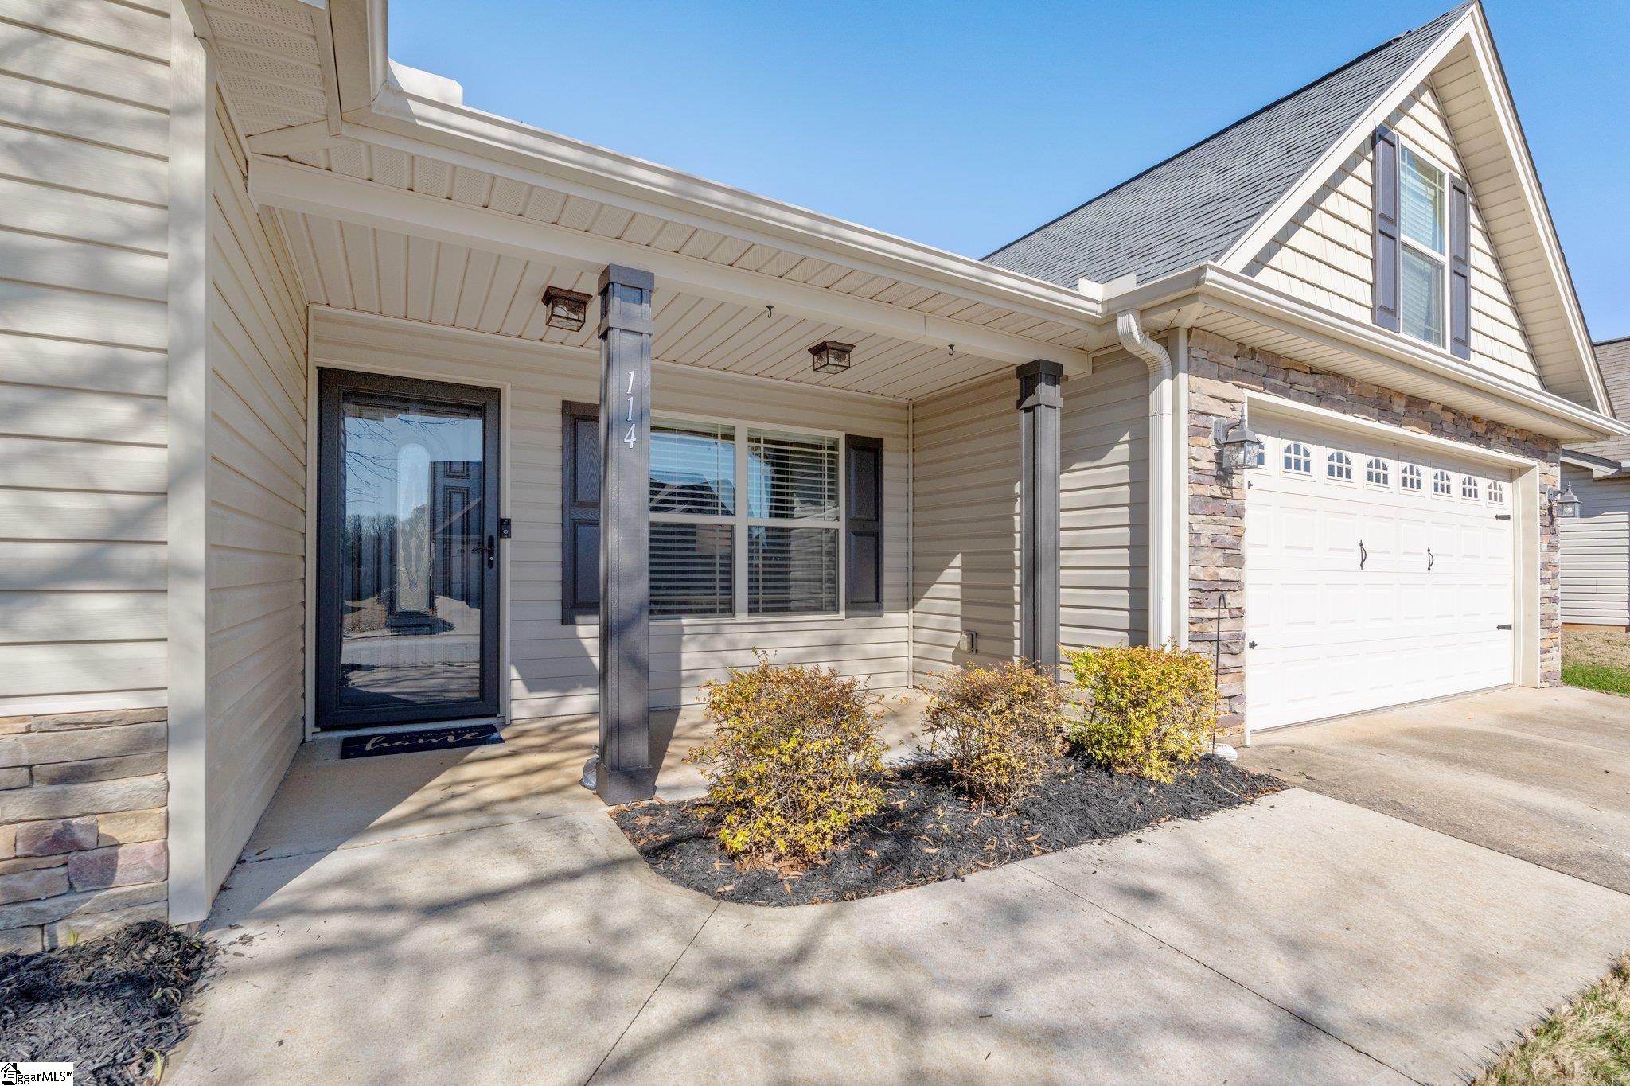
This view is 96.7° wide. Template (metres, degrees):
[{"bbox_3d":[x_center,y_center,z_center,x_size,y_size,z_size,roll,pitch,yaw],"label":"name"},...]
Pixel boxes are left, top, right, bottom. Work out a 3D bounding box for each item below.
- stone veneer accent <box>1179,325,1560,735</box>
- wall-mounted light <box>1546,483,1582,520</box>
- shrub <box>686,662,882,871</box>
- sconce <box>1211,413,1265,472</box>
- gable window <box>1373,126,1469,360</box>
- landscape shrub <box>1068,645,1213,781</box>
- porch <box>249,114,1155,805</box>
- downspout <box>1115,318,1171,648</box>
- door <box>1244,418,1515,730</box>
[{"bbox_3d":[4.766,0.098,5.737,6.180,2.480,0.170,2,-2,-30],"label":"stone veneer accent"},{"bbox_3d":[7.233,-0.416,6.976,0.170,0.350,0.248,2,-2,-30],"label":"wall-mounted light"},{"bbox_3d":[-0.101,0.830,2.902,0.720,0.630,0.700,1,-2,0],"label":"shrub"},{"bbox_3d":[2.425,-0.575,4.168,0.160,0.345,0.243,2,-2,-30],"label":"sconce"},{"bbox_3d":[4.944,-2.364,5.824,1.720,1.530,0.090,2,-2,-30],"label":"gable window"},{"bbox_3d":[1.684,0.886,3.771,0.700,0.620,0.680,2,-2,-30],"label":"landscape shrub"},{"bbox_3d":[-0.505,-0.107,4.238,4.240,2.550,2.020,2,-2,-30],"label":"porch"},{"bbox_3d":[1.837,-0.039,4.049,0.375,2.470,0.090,2,-2,-30],"label":"downspout"},{"bbox_3d":[4.673,0.240,5.848,4.920,2.140,0.080,2,-2,-30],"label":"door"}]

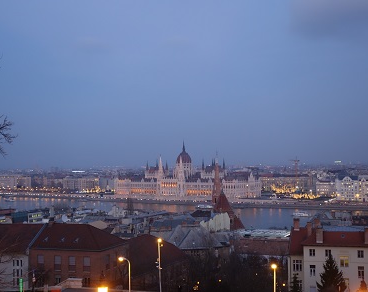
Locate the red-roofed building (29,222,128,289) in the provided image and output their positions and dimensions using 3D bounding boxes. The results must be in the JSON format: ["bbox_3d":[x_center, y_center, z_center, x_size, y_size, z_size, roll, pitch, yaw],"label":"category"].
[{"bbox_3d":[-19.364,21.520,113.290,14.600,13.300,14.400,-1,-2,15],"label":"red-roofed building"}]

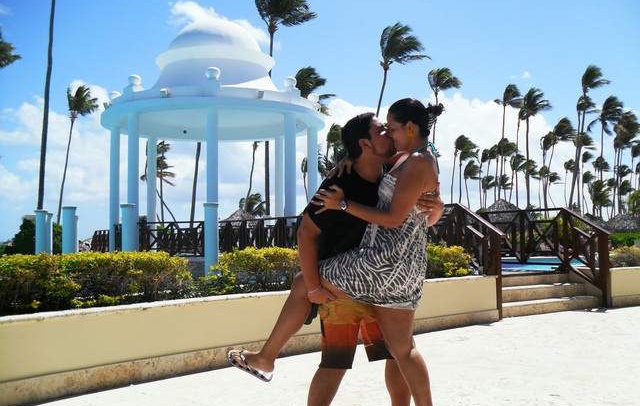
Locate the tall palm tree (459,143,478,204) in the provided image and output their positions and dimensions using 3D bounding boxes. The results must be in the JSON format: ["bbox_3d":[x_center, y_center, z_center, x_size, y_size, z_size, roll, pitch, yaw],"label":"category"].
[{"bbox_3d":[18.120,-1.130,78.173,2.531,12.196,2.531,-1,-3,13],"label":"tall palm tree"}]

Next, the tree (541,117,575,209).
[{"bbox_3d":[22.301,-2.028,60.194,3.245,11.955,2.758,-2,-3,20],"label":"tree"}]

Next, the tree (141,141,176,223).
[{"bbox_3d":[-16.050,-1.049,64.161,3.561,10.969,3.204,0,-3,-14],"label":"tree"}]

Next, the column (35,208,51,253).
[{"bbox_3d":[-7.749,0.988,17.976,0.362,1.511,0.362,1,-3,-23],"label":"column"}]

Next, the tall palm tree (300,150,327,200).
[{"bbox_3d":[-0.687,-0.699,78.157,3.255,11.595,3.255,0,-3,-1],"label":"tall palm tree"}]

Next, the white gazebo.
[{"bbox_3d":[-3.360,-2.045,20.877,7.014,7.585,7.014,0,-3,-9],"label":"white gazebo"}]

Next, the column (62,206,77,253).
[{"bbox_3d":[-6.207,0.873,16.029,0.365,1.505,0.365,1,-3,-21],"label":"column"}]

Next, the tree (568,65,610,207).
[{"bbox_3d":[22.797,-4.010,54.294,3.588,15.256,2.871,-2,-3,23],"label":"tree"}]

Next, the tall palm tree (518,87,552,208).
[{"bbox_3d":[19.246,-3.246,57.258,2.995,14.107,2.695,-1,-3,19],"label":"tall palm tree"}]

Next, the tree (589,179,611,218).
[{"bbox_3d":[26.891,0.879,62.035,2.299,6.287,2.299,-2,-3,23],"label":"tree"}]

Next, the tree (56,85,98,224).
[{"bbox_3d":[-20.027,-2.943,53.250,3.481,13.609,2.611,1,-3,-21],"label":"tree"}]

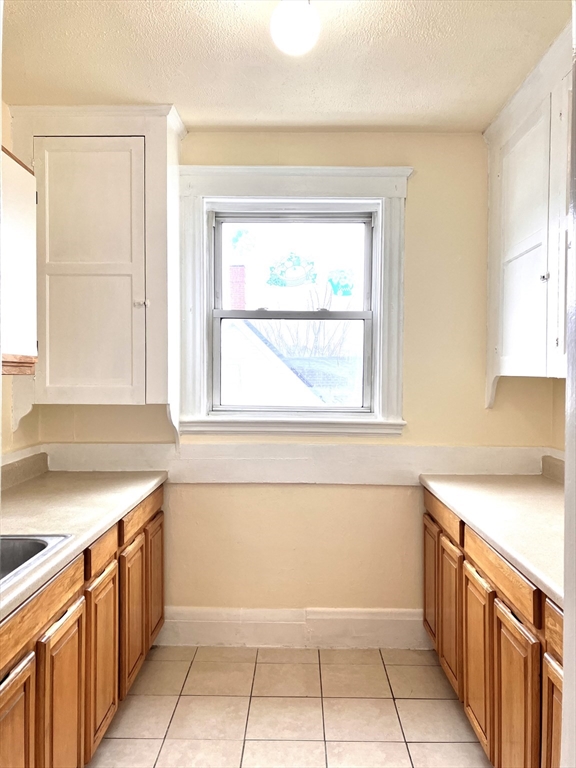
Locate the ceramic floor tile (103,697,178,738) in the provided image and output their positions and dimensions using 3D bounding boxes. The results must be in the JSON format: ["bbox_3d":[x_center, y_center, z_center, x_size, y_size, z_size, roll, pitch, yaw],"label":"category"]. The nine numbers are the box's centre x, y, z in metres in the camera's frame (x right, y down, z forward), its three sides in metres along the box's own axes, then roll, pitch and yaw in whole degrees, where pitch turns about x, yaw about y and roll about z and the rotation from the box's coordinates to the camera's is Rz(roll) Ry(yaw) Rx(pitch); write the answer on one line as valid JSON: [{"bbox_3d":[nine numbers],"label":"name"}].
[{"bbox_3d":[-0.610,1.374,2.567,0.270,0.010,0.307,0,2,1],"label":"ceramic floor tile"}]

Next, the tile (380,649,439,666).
[{"bbox_3d":[0.620,1.364,3.096,0.298,0.010,0.171,0,2,1],"label":"tile"}]

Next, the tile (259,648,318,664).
[{"bbox_3d":[0.003,1.362,3.103,0.307,0.010,0.158,0,2,1],"label":"tile"}]

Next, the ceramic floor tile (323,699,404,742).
[{"bbox_3d":[0.302,1.379,2.549,0.307,0.010,0.307,0,2,1],"label":"ceramic floor tile"}]

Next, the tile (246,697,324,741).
[{"bbox_3d":[-0.009,1.377,2.556,0.307,0.010,0.307,0,2,1],"label":"tile"}]

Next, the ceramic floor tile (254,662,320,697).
[{"bbox_3d":[-0.001,1.369,2.866,0.307,0.010,0.307,0,2,1],"label":"ceramic floor tile"}]

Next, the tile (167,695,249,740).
[{"bbox_3d":[-0.320,1.376,2.562,0.307,0.010,0.307,0,2,1],"label":"tile"}]

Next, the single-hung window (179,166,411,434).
[{"bbox_3d":[0.025,-0.415,3.160,1.173,1.337,0.130,0,2,1],"label":"single-hung window"}]

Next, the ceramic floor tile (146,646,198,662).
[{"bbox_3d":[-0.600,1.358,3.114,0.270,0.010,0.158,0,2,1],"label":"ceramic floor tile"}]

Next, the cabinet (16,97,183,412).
[{"bbox_3d":[-0.903,-0.582,3.009,0.759,1.384,0.323,0,2,1],"label":"cabinet"}]

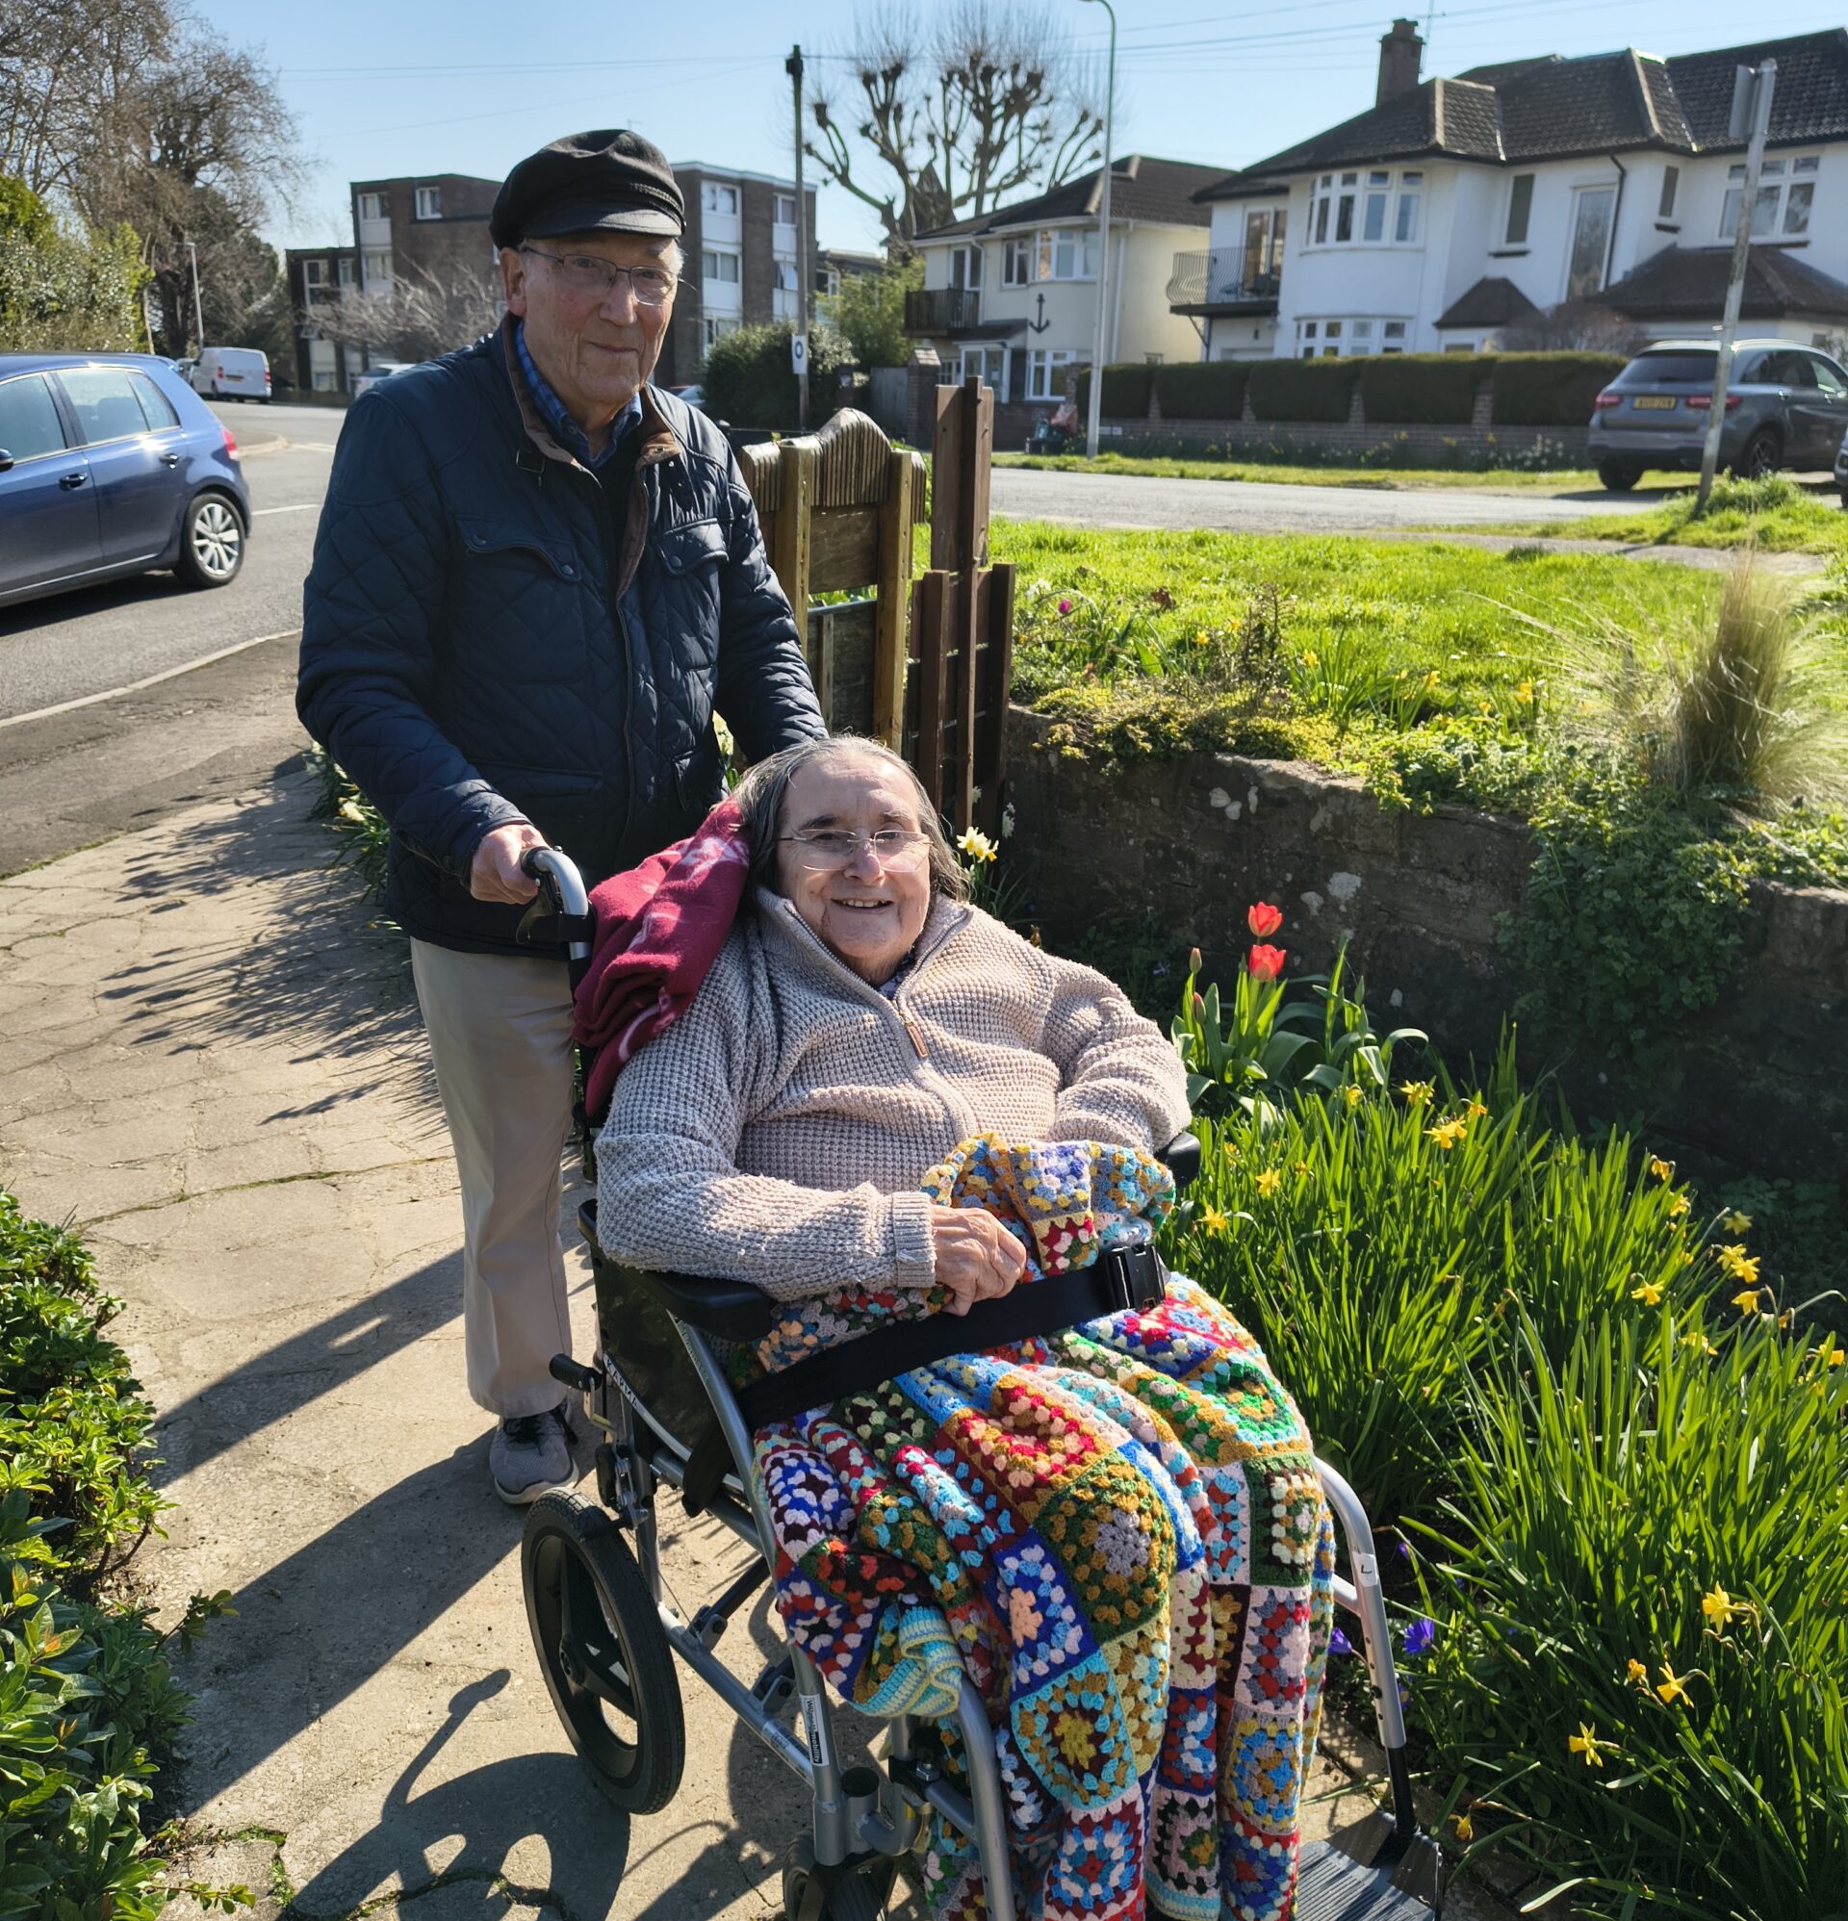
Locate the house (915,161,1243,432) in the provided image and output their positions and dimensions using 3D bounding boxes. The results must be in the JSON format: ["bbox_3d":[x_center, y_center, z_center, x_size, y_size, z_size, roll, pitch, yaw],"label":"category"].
[{"bbox_3d":[6.046,-17.791,45.865,9.800,6.900,9.000,-10,22,-30],"label":"house"}]

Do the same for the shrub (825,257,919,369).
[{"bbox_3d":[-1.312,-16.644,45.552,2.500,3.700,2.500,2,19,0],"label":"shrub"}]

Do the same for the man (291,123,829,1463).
[{"bbox_3d":[-0.420,-0.088,2.042,0.600,1.650,0.520,-10,22,-31],"label":"man"}]

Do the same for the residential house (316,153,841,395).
[{"bbox_3d":[-15.478,-30.440,78.971,20.000,10.200,9.500,12,21,28],"label":"residential house"}]

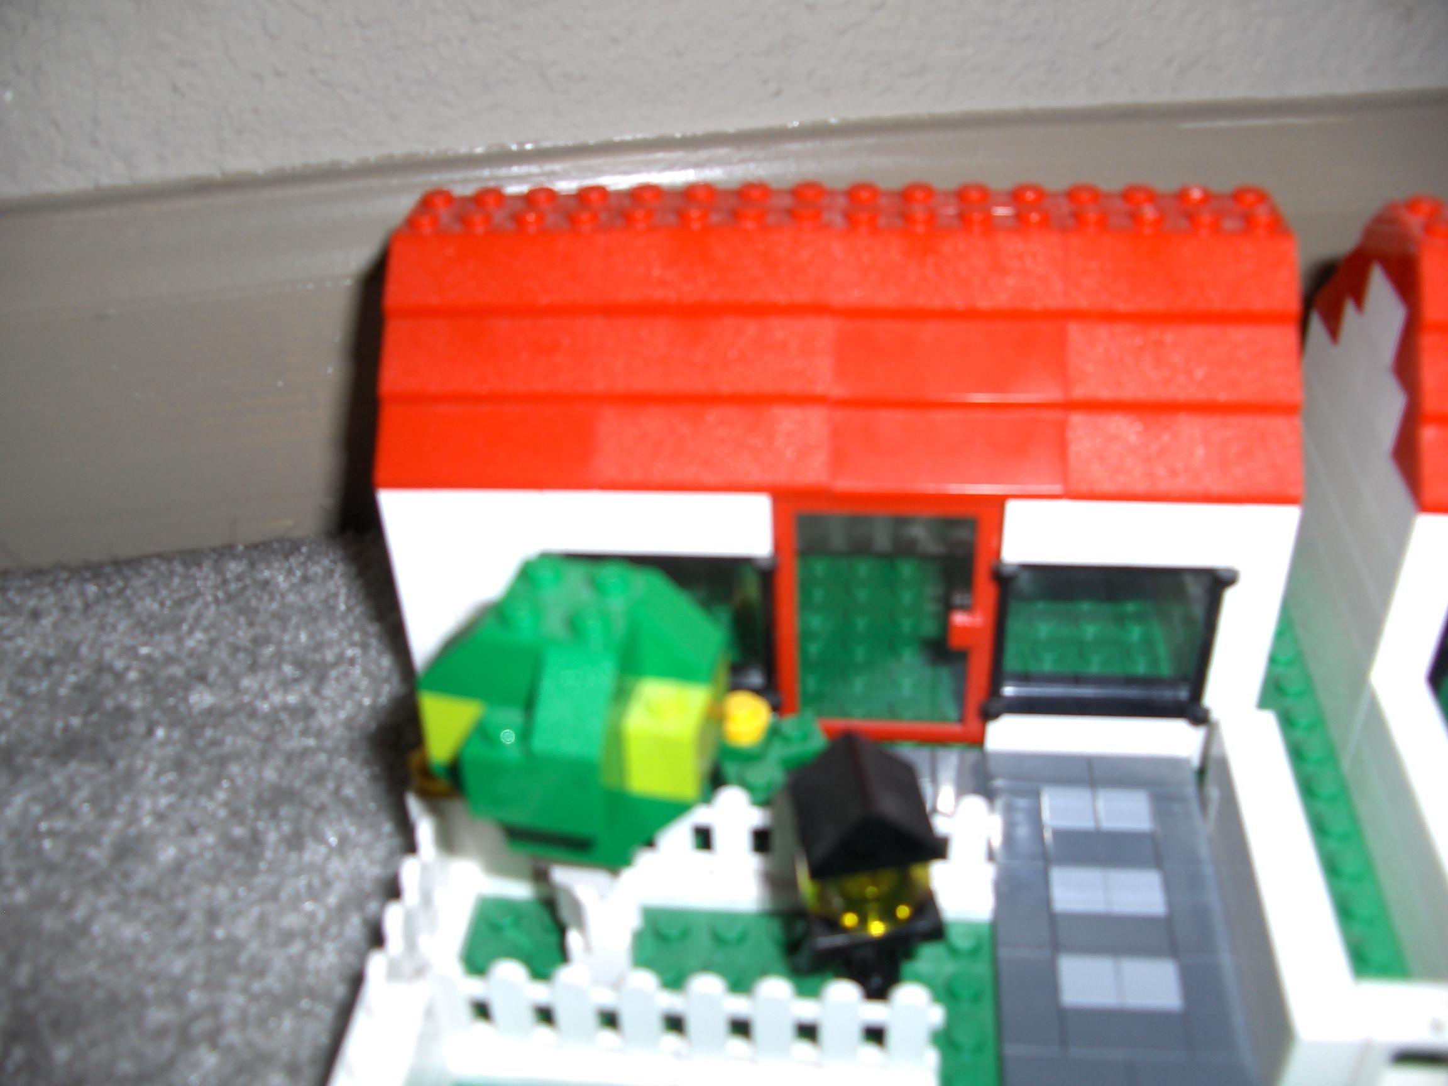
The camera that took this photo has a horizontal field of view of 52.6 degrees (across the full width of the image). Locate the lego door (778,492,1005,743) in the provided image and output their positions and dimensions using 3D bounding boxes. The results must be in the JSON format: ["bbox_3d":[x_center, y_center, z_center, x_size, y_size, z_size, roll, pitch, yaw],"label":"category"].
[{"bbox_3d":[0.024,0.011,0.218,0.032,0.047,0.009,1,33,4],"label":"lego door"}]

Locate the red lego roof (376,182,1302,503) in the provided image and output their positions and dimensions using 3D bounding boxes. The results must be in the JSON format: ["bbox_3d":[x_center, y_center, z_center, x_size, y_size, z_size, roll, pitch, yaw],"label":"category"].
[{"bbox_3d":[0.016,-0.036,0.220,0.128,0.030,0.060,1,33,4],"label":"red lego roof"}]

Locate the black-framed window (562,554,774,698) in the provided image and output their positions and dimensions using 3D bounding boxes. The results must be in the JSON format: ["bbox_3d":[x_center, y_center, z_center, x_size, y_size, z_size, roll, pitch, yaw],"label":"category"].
[{"bbox_3d":[-0.008,0.011,0.221,0.032,0.029,0.009,1,33,4],"label":"black-framed window"}]

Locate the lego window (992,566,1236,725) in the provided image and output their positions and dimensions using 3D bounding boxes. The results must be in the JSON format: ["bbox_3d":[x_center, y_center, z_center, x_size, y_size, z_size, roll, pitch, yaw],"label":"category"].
[{"bbox_3d":[0.055,0.013,0.216,0.032,0.029,0.009,1,33,4],"label":"lego window"}]

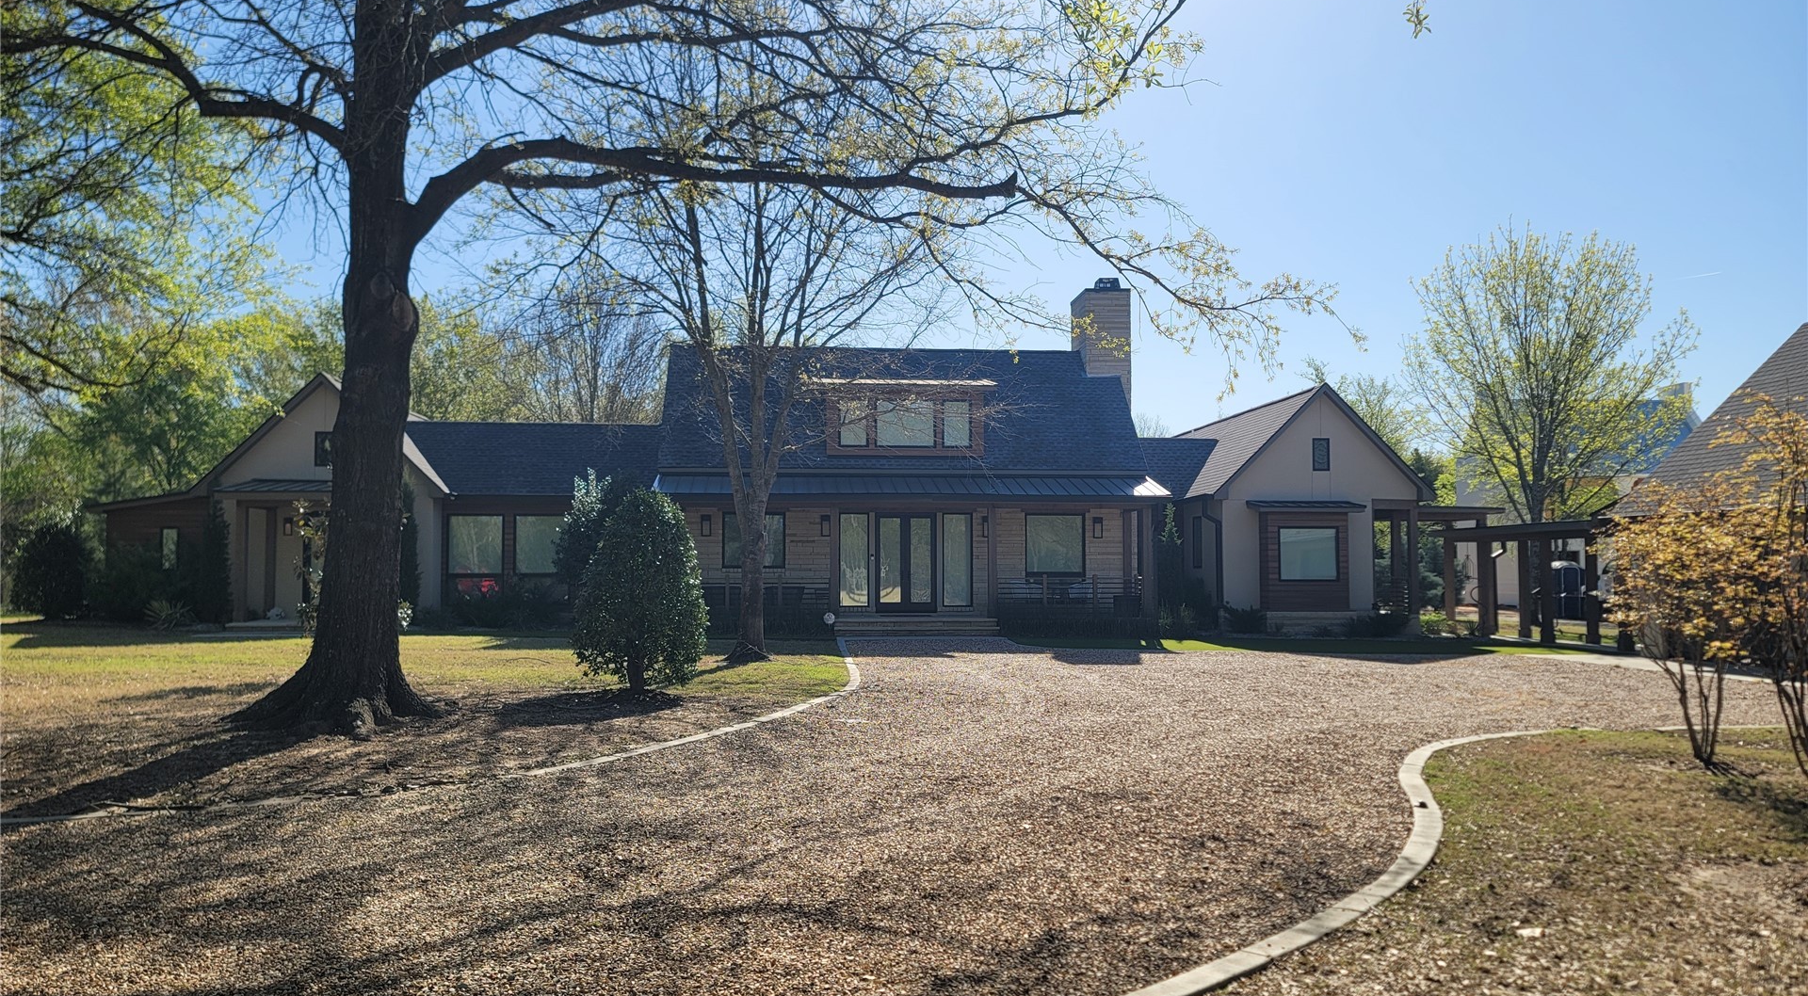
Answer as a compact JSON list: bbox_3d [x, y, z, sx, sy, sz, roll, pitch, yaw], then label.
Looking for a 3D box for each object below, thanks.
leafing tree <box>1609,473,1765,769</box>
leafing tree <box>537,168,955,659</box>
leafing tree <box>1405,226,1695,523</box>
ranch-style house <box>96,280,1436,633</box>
[{"bbox_3d":[5.968,0.919,9.962,1.070,2.210,1.120,-2,-4,31],"label":"leafing tree"},{"bbox_3d":[-2.711,-1.575,23.059,7.180,8.640,6.820,0,-3,-7],"label":"leafing tree"},{"bbox_3d":[20.192,-2.353,41.206,8.060,12.650,7.650,-2,-4,26],"label":"leafing tree"},{"bbox_3d":[-2.959,-1.263,34.716,29.250,9.350,13.600,0,-3,-6],"label":"ranch-style house"}]

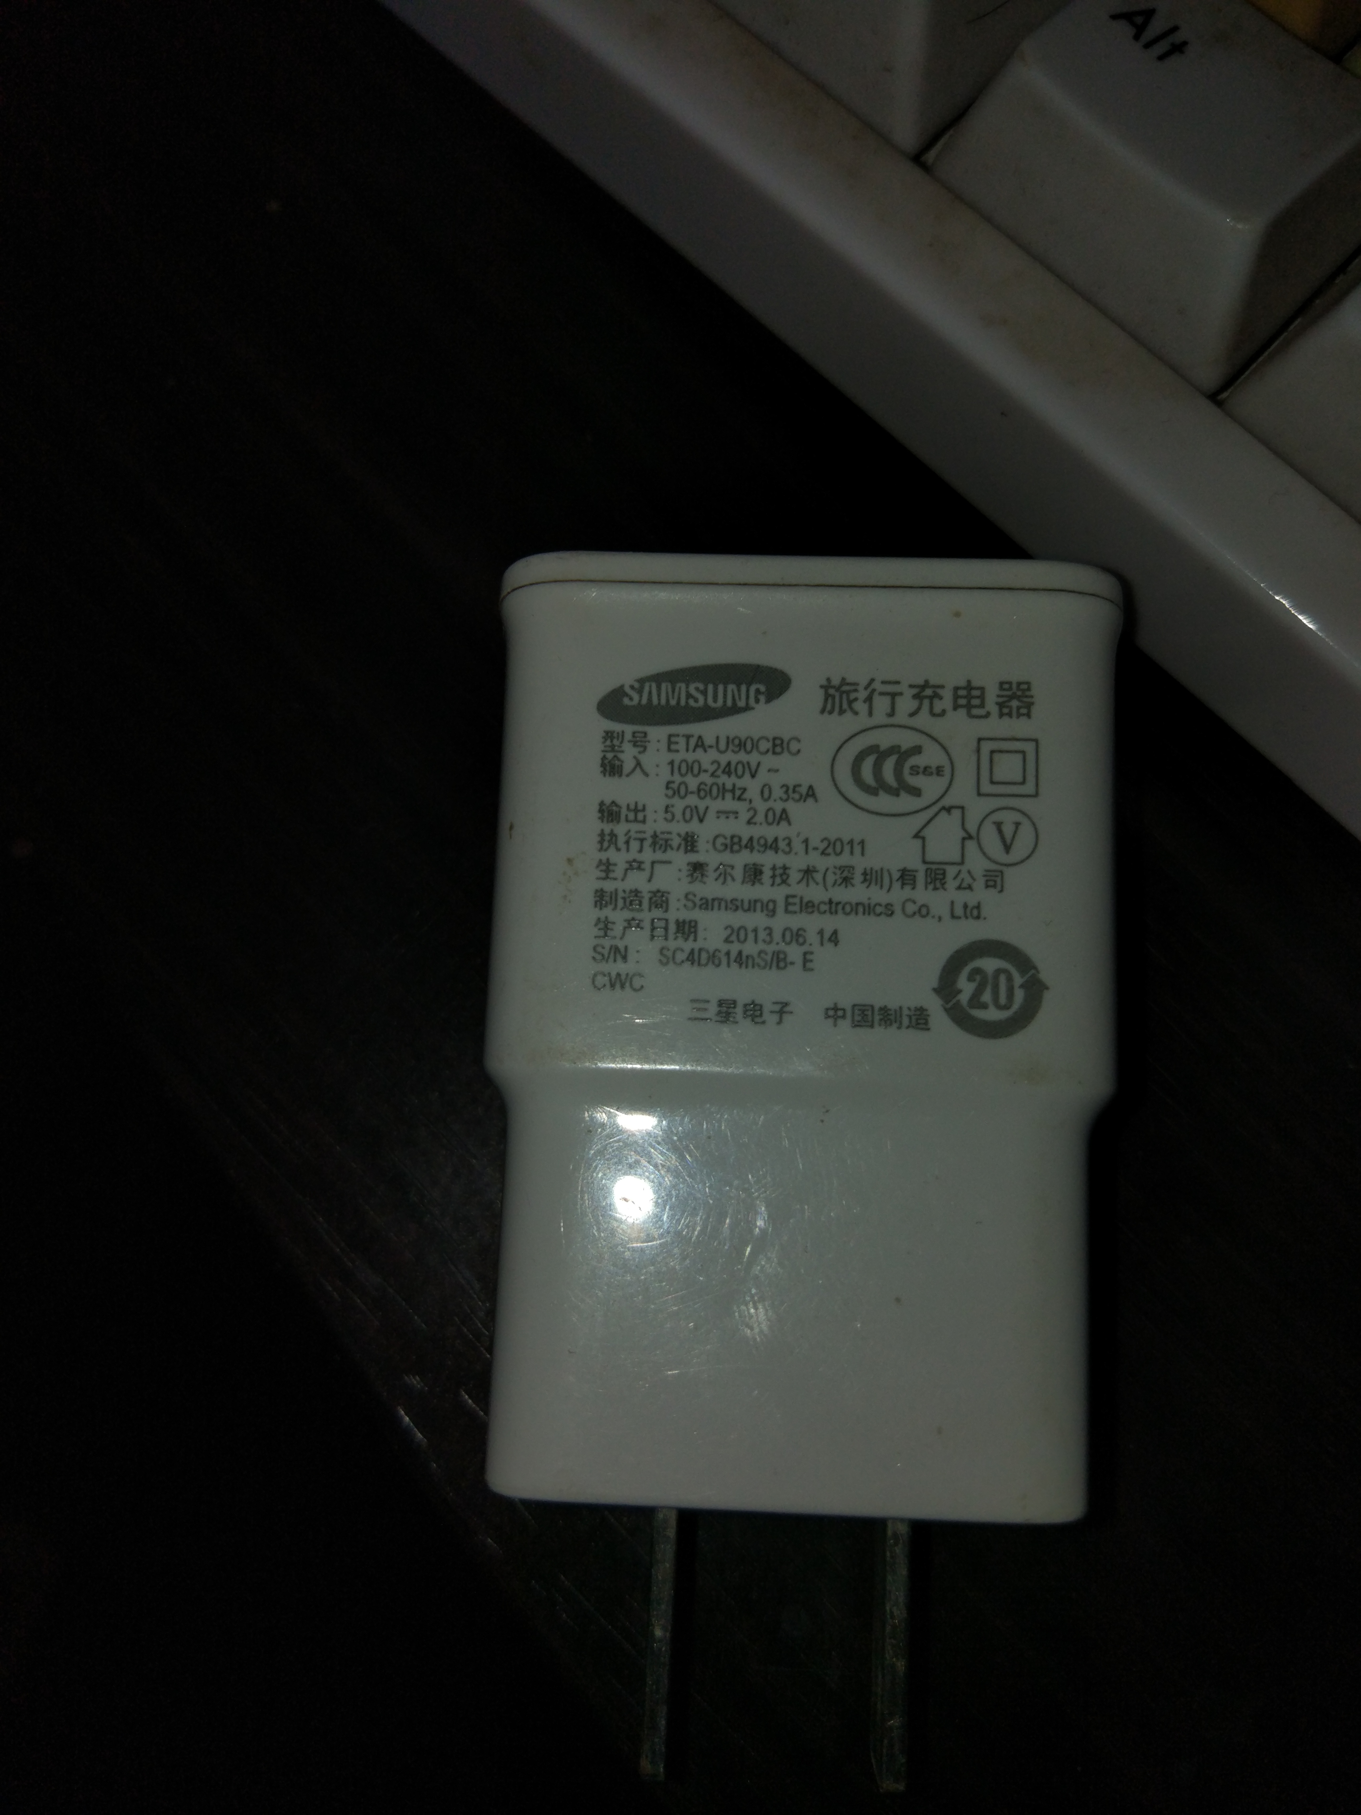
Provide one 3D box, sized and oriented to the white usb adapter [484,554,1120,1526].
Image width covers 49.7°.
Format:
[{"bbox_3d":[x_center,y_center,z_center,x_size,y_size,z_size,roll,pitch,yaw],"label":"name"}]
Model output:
[{"bbox_3d":[0.007,0.007,0.086,0.034,0.023,0.050,2,83,2],"label":"white usb adapter"}]

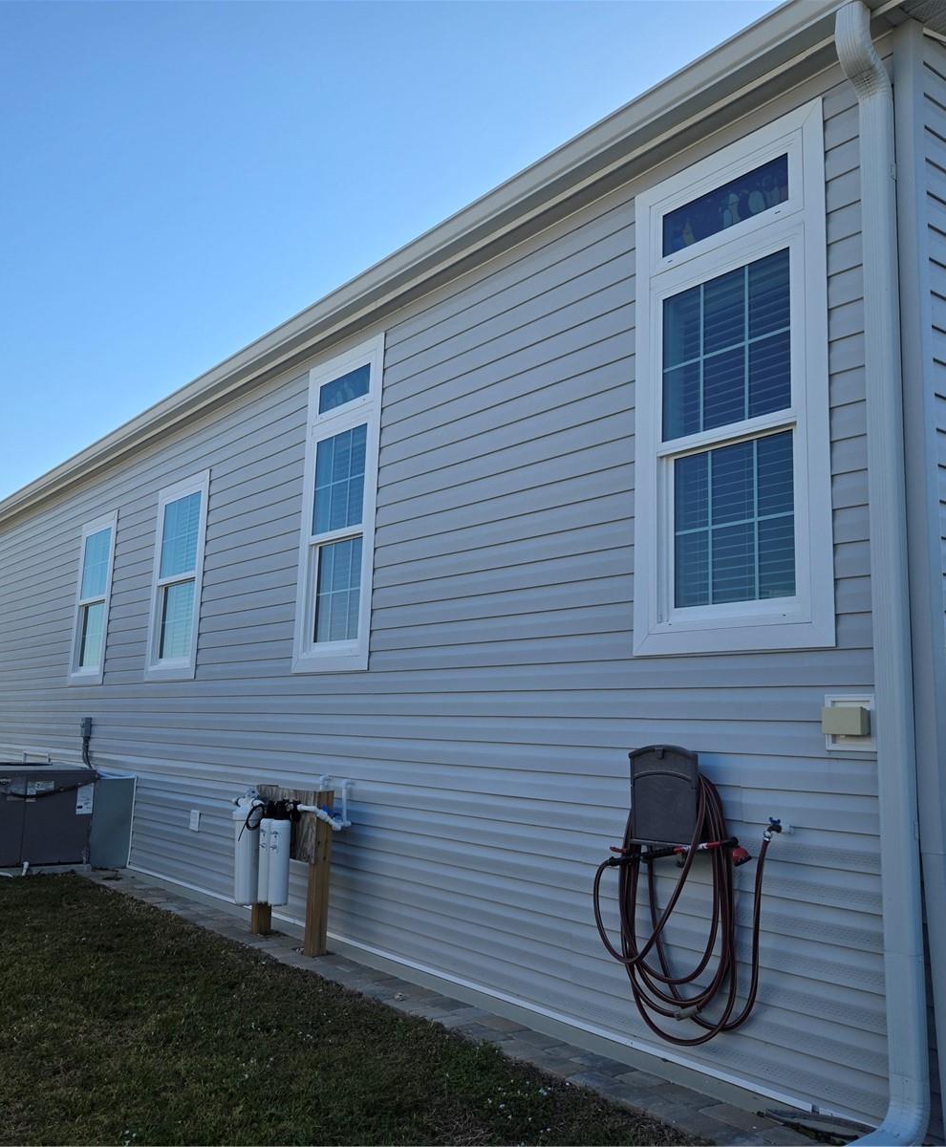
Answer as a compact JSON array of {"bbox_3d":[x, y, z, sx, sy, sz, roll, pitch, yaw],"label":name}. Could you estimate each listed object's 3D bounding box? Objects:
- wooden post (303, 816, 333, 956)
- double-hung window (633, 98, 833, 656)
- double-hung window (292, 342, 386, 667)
[{"bbox_3d":[-0.906,1.792,6.039,0.090,0.890,0.090,8,-11,-37],"label":"wooden post"},{"bbox_3d":[1.022,-0.728,4.125,0.090,2.106,0.950,8,-11,-37],"label":"double-hung window"},{"bbox_3d":[-0.861,-0.405,6.524,0.090,2.090,0.947,8,-11,-37],"label":"double-hung window"}]

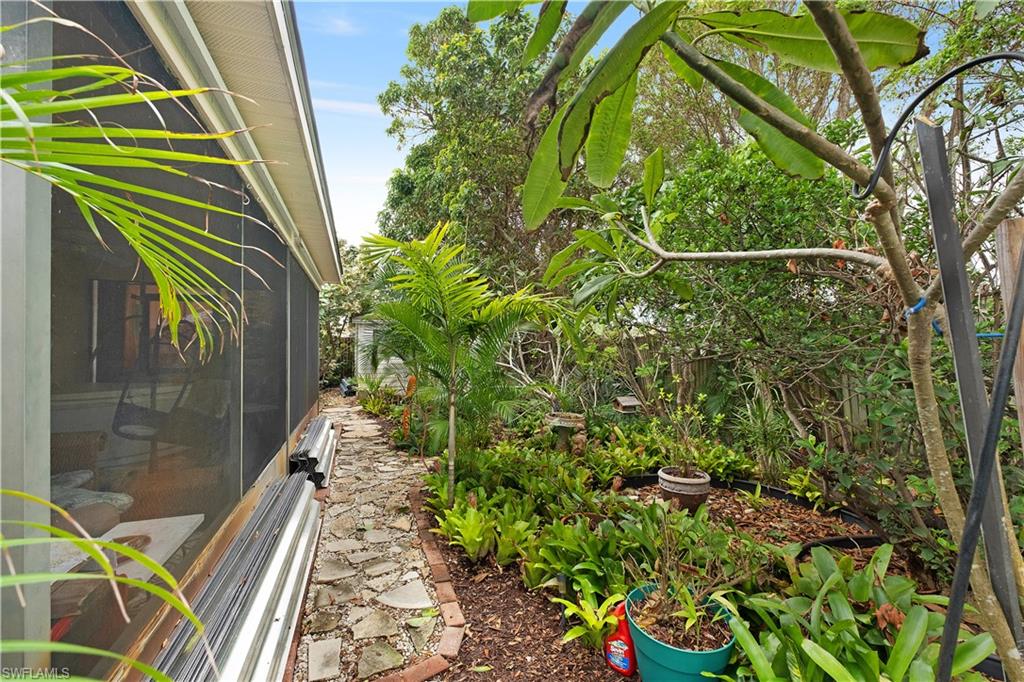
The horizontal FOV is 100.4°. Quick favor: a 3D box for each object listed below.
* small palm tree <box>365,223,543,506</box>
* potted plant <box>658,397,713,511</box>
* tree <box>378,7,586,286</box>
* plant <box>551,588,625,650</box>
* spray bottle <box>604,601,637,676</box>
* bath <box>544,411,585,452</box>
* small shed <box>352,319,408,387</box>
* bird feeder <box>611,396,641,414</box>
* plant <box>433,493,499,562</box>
[{"bbox_3d":[-0.495,0.205,3.620,1.450,2.400,1.400,0,-1,-20],"label":"small palm tree"},{"bbox_3d":[1.440,0.920,3.550,0.450,0.920,0.450,0,-1,20],"label":"potted plant"},{"bbox_3d":[-0.600,-2.650,9.200,4.400,7.900,4.300,0,-1,-20],"label":"tree"},{"bbox_3d":[0.345,1.265,1.950,0.310,0.260,0.290,0,0,0],"label":"plant"},{"bbox_3d":[0.462,1.252,1.820,0.120,0.285,0.065,0,-1,37],"label":"spray bottle"},{"bbox_3d":[0.634,1.130,5.150,0.480,0.570,0.480,0,0,6],"label":"bath"},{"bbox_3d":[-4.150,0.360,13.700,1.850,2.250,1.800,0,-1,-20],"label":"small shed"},{"bbox_3d":[1.557,0.870,5.800,0.270,0.210,0.280,0,0,-12],"label":"bird feeder"},{"bbox_3d":[-0.300,1.190,2.750,0.420,0.380,0.400,0,0,0],"label":"plant"}]

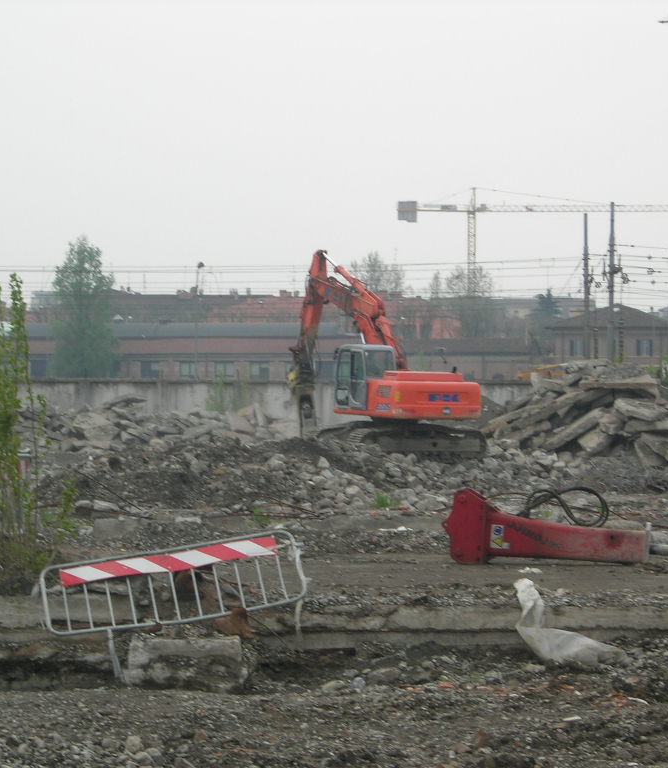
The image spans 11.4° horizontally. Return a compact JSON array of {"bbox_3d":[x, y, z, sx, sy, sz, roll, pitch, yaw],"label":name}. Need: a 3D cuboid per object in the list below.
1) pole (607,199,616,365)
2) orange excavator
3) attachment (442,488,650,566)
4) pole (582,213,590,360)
[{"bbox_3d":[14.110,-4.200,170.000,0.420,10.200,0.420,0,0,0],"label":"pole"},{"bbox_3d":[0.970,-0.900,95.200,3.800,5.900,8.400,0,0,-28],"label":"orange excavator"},{"bbox_3d":[2.070,1.390,32.500,2.080,0.750,0.520,0,0,5],"label":"attachment"},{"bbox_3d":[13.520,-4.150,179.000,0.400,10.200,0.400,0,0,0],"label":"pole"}]

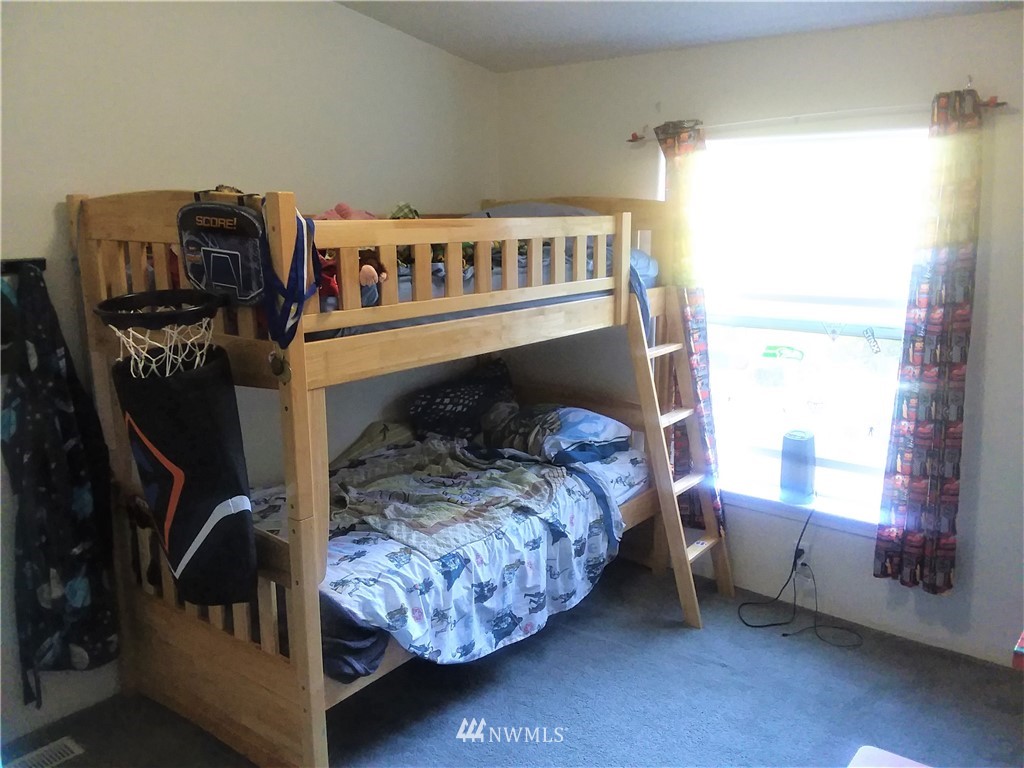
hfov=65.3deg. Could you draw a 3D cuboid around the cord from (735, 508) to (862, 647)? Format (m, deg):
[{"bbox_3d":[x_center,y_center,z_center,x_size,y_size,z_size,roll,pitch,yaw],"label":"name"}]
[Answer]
[{"bbox_3d":[1.201,0.778,3.274,0.474,0.449,0.285,9,15,36],"label":"cord"}]

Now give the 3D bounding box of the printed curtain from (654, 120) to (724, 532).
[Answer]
[{"bbox_3d":[0.789,-0.220,3.485,0.401,1.756,0.130,9,15,36],"label":"printed curtain"}]

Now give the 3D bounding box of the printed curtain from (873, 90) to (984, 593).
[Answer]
[{"bbox_3d":[1.563,-0.114,2.909,0.271,1.815,0.134,9,15,36],"label":"printed curtain"}]

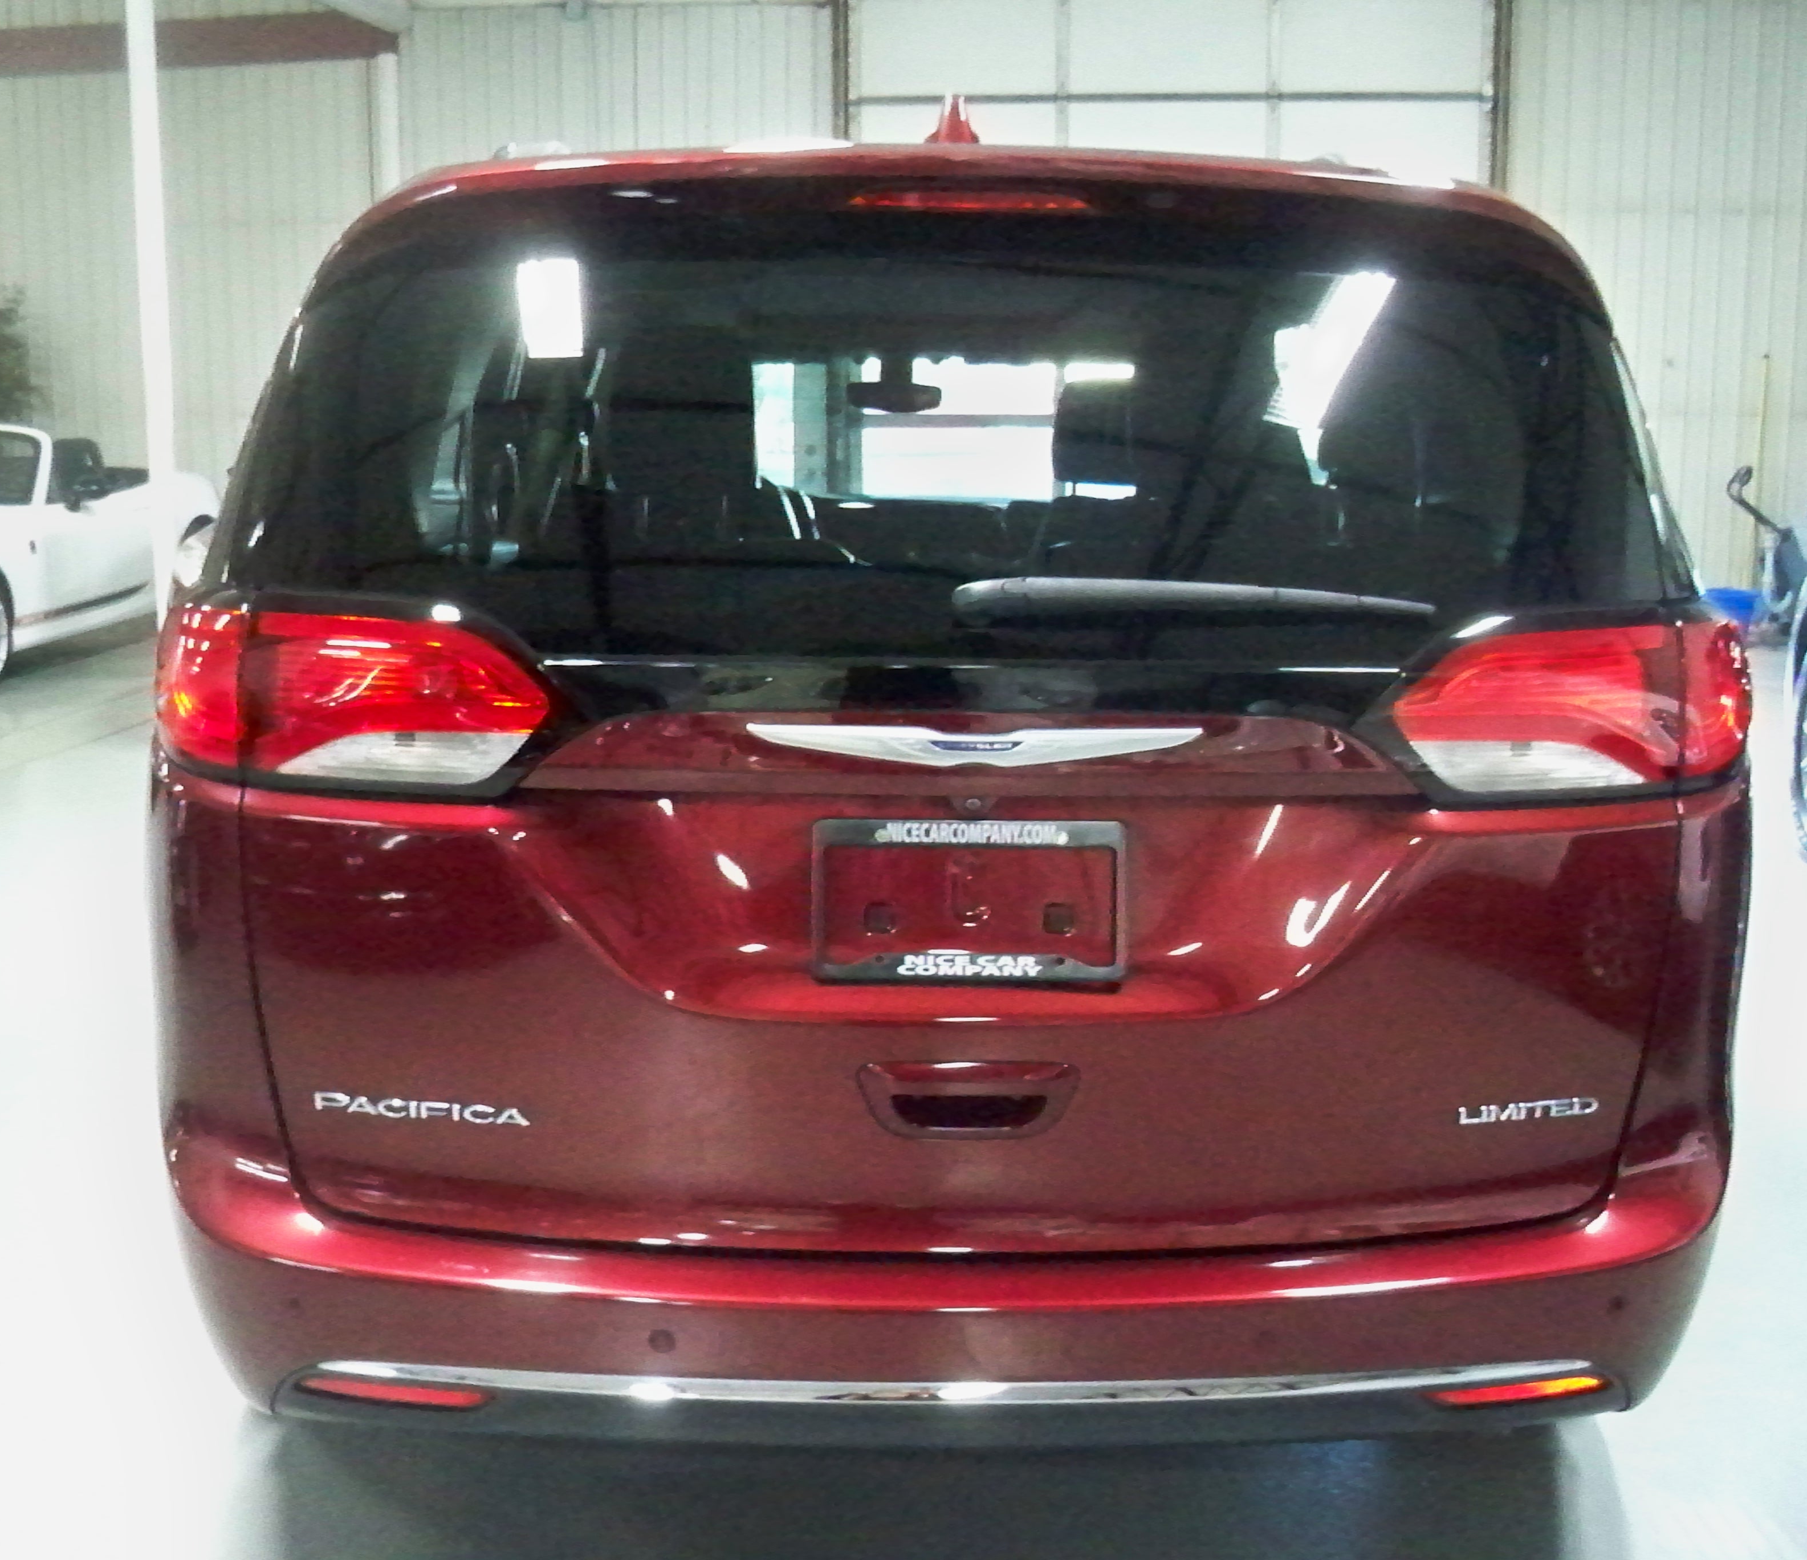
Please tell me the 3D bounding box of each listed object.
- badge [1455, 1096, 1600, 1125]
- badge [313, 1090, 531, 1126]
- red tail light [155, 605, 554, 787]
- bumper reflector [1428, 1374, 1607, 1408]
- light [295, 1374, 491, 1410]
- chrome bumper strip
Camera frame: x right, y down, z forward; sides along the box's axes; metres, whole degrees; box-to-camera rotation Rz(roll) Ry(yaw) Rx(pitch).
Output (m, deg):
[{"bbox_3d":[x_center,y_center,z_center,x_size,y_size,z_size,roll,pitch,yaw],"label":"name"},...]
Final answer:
[{"bbox_3d":[0.638,0.338,2.146,0.157,0.020,0.015,-2,10,-11],"label":"badge"},{"bbox_3d":[-0.483,0.331,2.111,0.232,0.022,0.015,2,10,8],"label":"badge"},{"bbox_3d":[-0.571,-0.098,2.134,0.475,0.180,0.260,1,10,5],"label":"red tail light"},{"bbox_3d":[0.636,0.630,2.166,0.200,0.030,0.035,-2,10,-13],"label":"bumper reflector"},{"bbox_3d":[-0.519,0.625,2.138,0.205,0.030,0.035,2,10,10],"label":"light"},{"bbox_3d":[0.058,0.603,2.127,1.320,0.032,0.090,0,10,-1],"label":"chrome bumper strip"}]

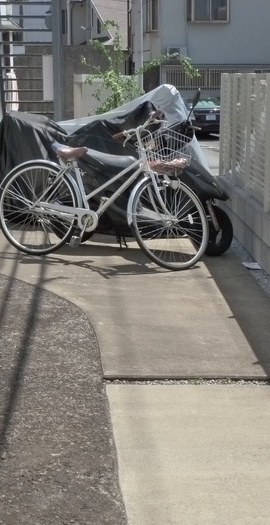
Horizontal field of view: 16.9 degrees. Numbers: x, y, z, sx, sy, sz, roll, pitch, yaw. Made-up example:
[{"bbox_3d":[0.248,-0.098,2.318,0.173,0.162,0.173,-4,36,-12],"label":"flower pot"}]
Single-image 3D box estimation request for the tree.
[{"bbox_3d":[0.088,-2.701,14.500,1.850,2.270,1.550,0,12,0],"label":"tree"}]

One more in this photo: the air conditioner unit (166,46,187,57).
[{"bbox_3d":[1.672,-8.222,35.800,0.790,0.540,0.290,-1,12,-1],"label":"air conditioner unit"}]

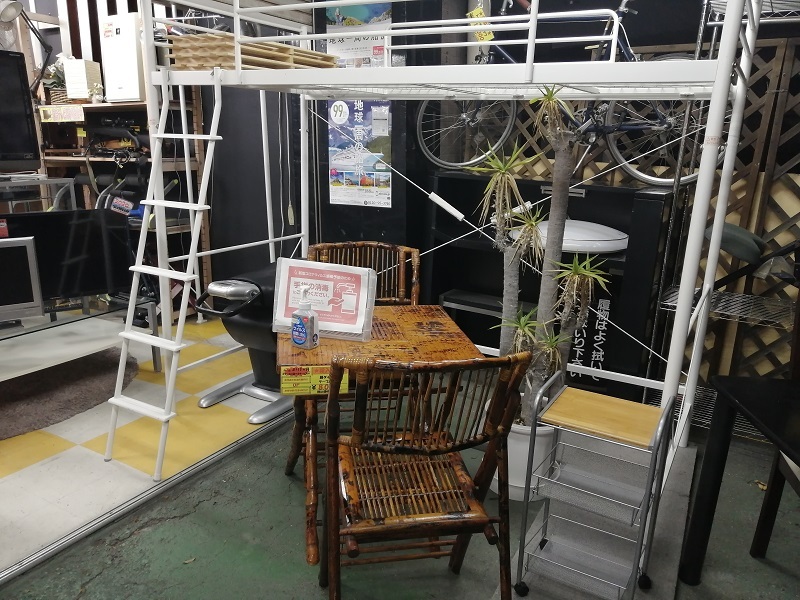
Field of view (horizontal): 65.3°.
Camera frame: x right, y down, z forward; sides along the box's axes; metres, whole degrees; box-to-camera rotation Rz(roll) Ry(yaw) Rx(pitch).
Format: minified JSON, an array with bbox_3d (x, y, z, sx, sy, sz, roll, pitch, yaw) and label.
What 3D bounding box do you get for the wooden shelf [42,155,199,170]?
[{"bbox_3d":[-1.878,-0.998,4.479,1.136,0.080,0.450,4,15,6],"label":"wooden shelf"}]

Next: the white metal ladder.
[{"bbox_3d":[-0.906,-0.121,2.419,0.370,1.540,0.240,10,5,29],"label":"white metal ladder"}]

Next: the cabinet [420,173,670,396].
[{"bbox_3d":[0.866,-0.129,3.765,1.320,1.100,0.450,10,17,29],"label":"cabinet"}]

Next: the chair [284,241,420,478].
[{"bbox_3d":[-0.195,0.255,2.569,0.460,0.880,0.480,1,15,-4],"label":"chair"}]

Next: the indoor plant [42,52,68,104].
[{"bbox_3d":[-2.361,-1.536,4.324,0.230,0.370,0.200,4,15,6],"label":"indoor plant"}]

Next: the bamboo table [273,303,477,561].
[{"bbox_3d":[-0.107,0.441,2.254,0.640,0.685,0.680,0,15,-9],"label":"bamboo table"}]

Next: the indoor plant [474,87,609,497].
[{"bbox_3d":[0.510,0.012,2.333,0.490,1.520,0.440,2,15,0],"label":"indoor plant"}]

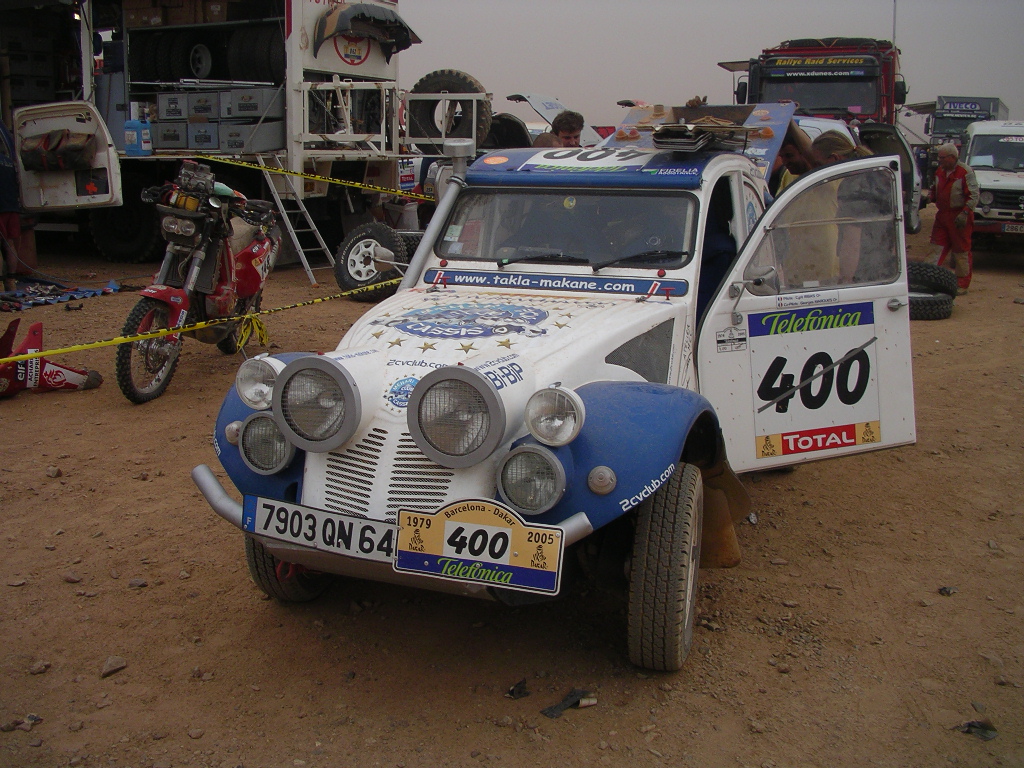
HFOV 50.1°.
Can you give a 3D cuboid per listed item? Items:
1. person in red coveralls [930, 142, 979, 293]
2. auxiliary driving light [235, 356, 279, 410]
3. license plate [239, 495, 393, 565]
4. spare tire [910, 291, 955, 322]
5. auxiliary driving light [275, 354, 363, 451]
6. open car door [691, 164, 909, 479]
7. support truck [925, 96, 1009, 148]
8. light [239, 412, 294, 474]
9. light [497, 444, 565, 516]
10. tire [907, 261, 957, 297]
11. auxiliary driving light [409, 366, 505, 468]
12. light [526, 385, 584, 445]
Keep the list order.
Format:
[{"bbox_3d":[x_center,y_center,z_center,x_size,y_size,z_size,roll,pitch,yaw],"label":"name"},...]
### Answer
[{"bbox_3d":[5.120,-1.901,12.780,0.440,1.760,0.540,-8,14,-32],"label":"person in red coveralls"},{"bbox_3d":[-0.737,-0.005,3.334,0.161,0.161,0.120,5,11,23],"label":"auxiliary driving light"},{"bbox_3d":[-0.543,0.404,3.053,0.520,0.110,0.015,7,8,25],"label":"license plate"},{"bbox_3d":[4.140,-0.838,11.346,0.790,0.240,0.790,4,12,20],"label":"spare tire"},{"bbox_3d":[-0.543,0.053,3.163,0.274,0.274,0.120,5,11,21],"label":"auxiliary driving light"},{"bbox_3d":[1.046,-0.259,4.004,0.850,1.110,0.130,-6,6,-13],"label":"open car door"},{"bbox_3d":[20.200,-10.540,48.674,2.500,4.100,8.500,6,13,25],"label":"support truck"},{"bbox_3d":[-0.717,0.170,3.300,0.188,0.188,0.100,5,11,23],"label":"light"},{"bbox_3d":[0.065,0.248,2.924,0.188,0.188,0.100,5,11,23],"label":"light"},{"bbox_3d":[4.180,-1.098,11.292,0.790,0.240,0.790,12,5,-2],"label":"tire"},{"bbox_3d":[-0.133,0.082,2.966,0.274,0.274,0.120,5,11,21],"label":"auxiliary driving light"},{"bbox_3d":[0.129,0.081,2.918,0.161,0.161,0.120,5,11,23],"label":"light"}]

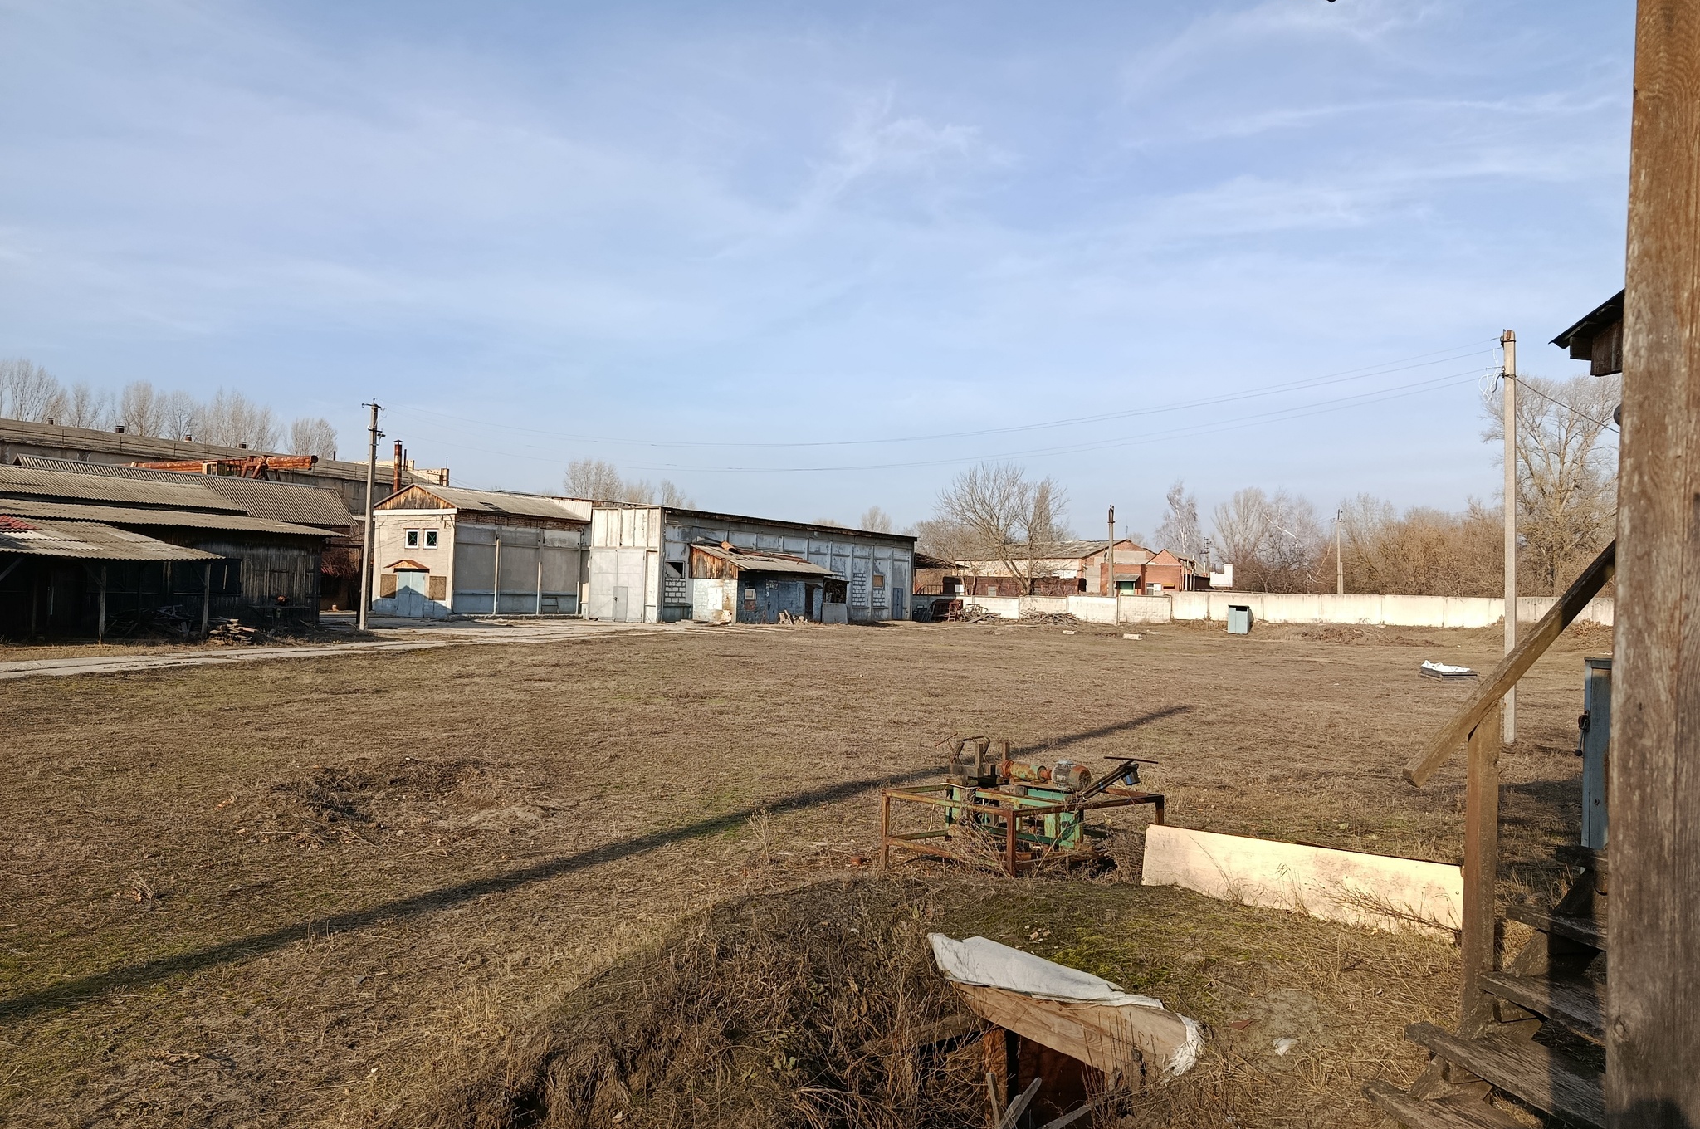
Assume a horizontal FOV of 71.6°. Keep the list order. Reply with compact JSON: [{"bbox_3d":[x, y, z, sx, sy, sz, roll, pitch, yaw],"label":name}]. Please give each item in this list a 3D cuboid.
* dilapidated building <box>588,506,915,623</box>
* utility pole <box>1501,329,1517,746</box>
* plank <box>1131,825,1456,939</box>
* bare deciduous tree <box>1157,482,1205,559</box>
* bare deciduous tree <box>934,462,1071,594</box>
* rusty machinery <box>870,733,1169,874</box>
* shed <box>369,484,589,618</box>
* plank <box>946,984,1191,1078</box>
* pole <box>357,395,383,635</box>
[{"bbox_3d":[-5.329,0.529,82.402,6.500,6.700,30.300,1,-2,32],"label":"dilapidated building"},{"bbox_3d":[10.580,-0.425,18.900,0.200,6.700,0.200,0,-2,42],"label":"utility pole"},{"bbox_3d":[2.951,2.086,7.867,2.040,0.430,0.040,1,-2,33],"label":"plank"},{"bbox_3d":[37.876,-1.714,135.000,5.400,15.700,5.400,2,-1,0],"label":"bare deciduous tree"},{"bbox_3d":[13.217,-1.878,102.000,11.200,13.400,10.200,2,-1,0],"label":"bare deciduous tree"},{"bbox_3d":[1.385,1.903,9.280,1.750,0.950,1.230,3,-2,-45],"label":"rusty machinery"},{"bbox_3d":[-21.198,-0.461,68.676,6.800,7.100,10.000,1,-2,32],"label":"shed"},{"bbox_3d":[0.809,1.717,4.400,0.950,0.230,0.050,1,-1,34],"label":"plank"},{"bbox_3d":[-18.844,-1.842,46.200,0.300,9.000,0.950,0,-2,42],"label":"pole"}]

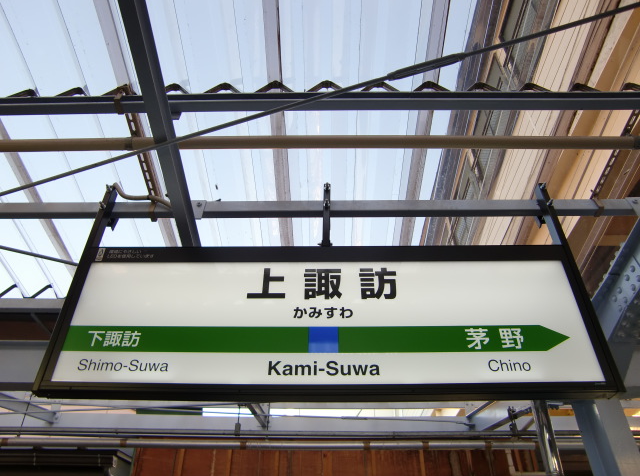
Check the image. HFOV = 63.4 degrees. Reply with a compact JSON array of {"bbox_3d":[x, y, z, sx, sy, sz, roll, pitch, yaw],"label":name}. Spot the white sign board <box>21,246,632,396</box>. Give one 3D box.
[{"bbox_3d":[0.021,0.269,1.777,1.800,0.566,0.063,0,-40,1],"label":"white sign board"}]

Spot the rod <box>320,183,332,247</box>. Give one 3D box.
[{"bbox_3d":[0.029,-0.081,2.078,0.031,0.358,0.040,0,-40,1],"label":"rod"}]

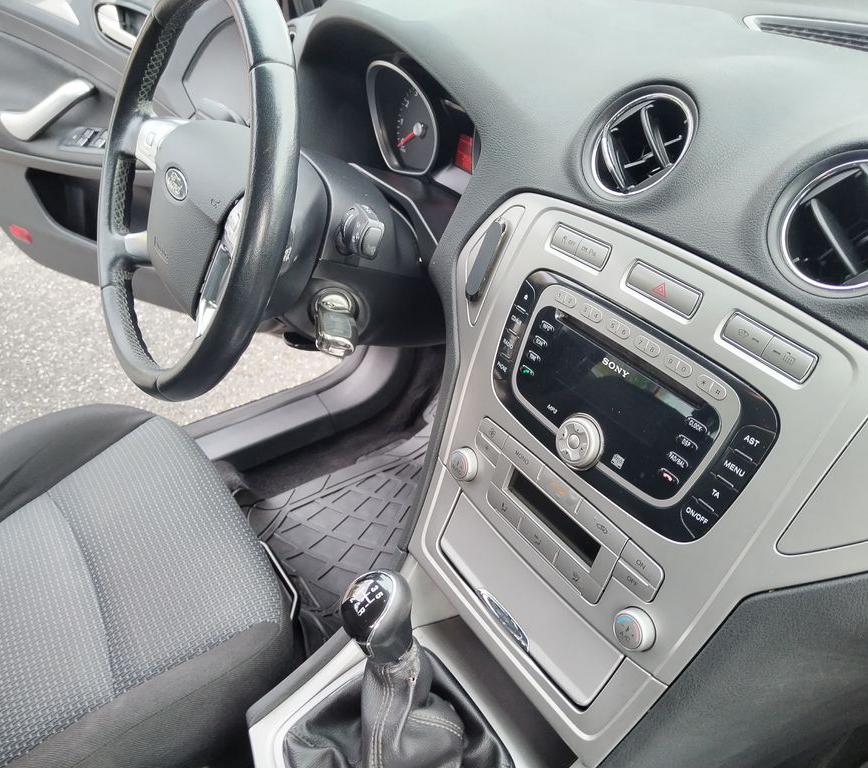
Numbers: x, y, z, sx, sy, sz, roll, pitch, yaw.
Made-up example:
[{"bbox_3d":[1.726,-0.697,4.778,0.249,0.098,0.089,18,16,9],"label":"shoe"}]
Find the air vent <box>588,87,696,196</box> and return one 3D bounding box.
[{"bbox_3d":[0.146,-0.164,0.542,0.032,0.085,0.085,22,14,-44],"label":"air vent"}]

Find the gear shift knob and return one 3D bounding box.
[{"bbox_3d":[-0.037,0.154,0.512,0.049,0.068,0.047,-27,41,-21],"label":"gear shift knob"}]

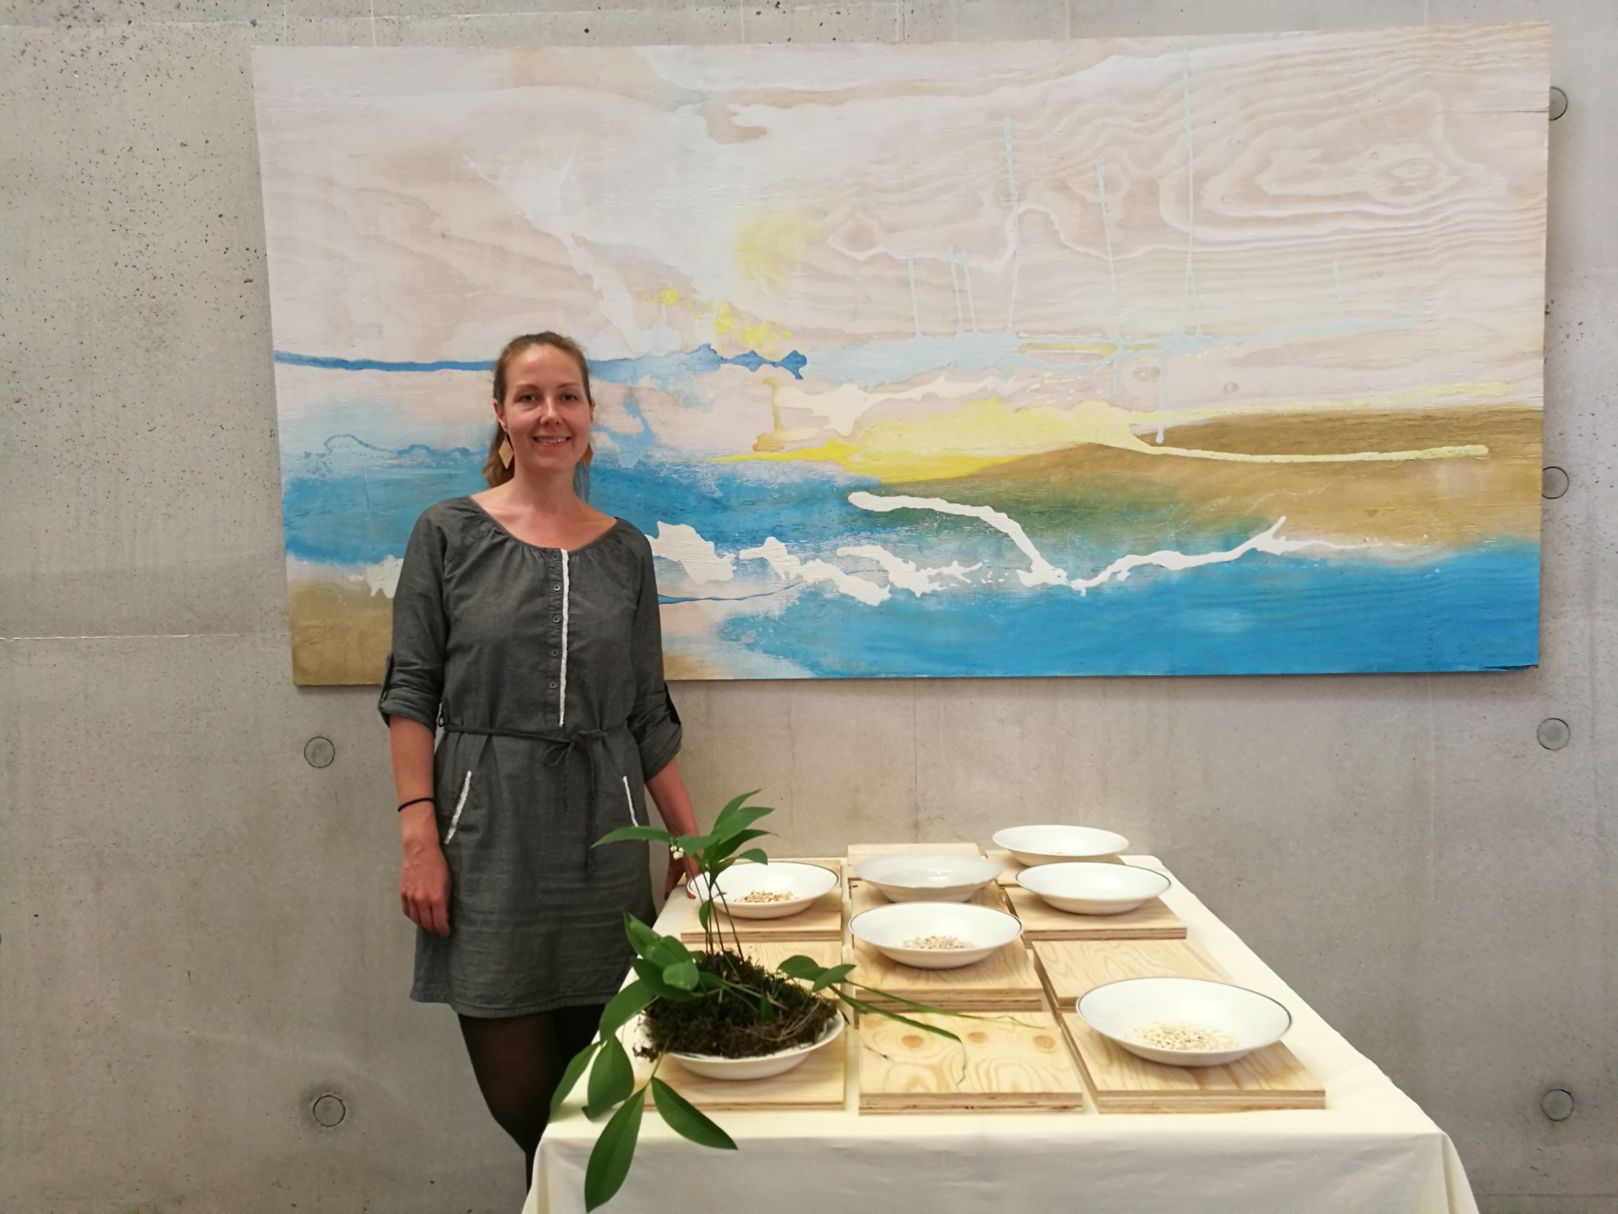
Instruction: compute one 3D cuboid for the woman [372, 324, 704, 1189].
[{"bbox_3d":[-0.447,0.382,2.130,0.540,1.680,0.310,-2,2,-14],"label":"woman"}]

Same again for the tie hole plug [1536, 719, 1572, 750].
[{"bbox_3d":[1.473,0.252,2.500,0.064,0.064,0.016,-1,2,2],"label":"tie hole plug"}]

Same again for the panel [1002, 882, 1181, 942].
[{"bbox_3d":[0.413,0.457,1.855,0.220,0.029,0.220,-1,2,2],"label":"panel"}]

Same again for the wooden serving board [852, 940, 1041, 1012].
[{"bbox_3d":[0.172,0.469,1.623,0.220,0.029,0.220,-1,2,2],"label":"wooden serving board"}]

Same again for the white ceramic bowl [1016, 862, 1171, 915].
[{"bbox_3d":[0.416,0.421,1.844,0.227,0.040,0.227,-1,2,2],"label":"white ceramic bowl"}]

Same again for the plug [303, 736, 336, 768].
[{"bbox_3d":[-0.992,0.295,2.551,0.063,0.063,0.015,-1,2,2],"label":"plug"}]

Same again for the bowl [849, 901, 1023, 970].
[{"bbox_3d":[0.164,0.433,1.630,0.226,0.041,0.226,-1,2,2],"label":"bowl"}]

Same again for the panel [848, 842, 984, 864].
[{"bbox_3d":[0.181,0.451,2.196,0.220,0.031,0.220,-1,2,2],"label":"panel"}]

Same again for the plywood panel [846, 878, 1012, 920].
[{"bbox_3d":[0.177,0.462,1.933,0.220,0.024,0.220,-1,2,2],"label":"plywood panel"}]

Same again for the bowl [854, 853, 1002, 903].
[{"bbox_3d":[0.184,0.427,1.942,0.229,0.047,0.229,-1,2,2],"label":"bowl"}]

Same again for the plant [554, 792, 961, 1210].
[{"bbox_3d":[-0.045,0.365,1.291,0.385,0.310,0.350,-1,2,2],"label":"plant"}]

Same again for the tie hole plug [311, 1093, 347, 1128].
[{"bbox_3d":[-0.976,1.028,2.573,0.063,0.063,0.015,-1,2,2],"label":"tie hole plug"}]

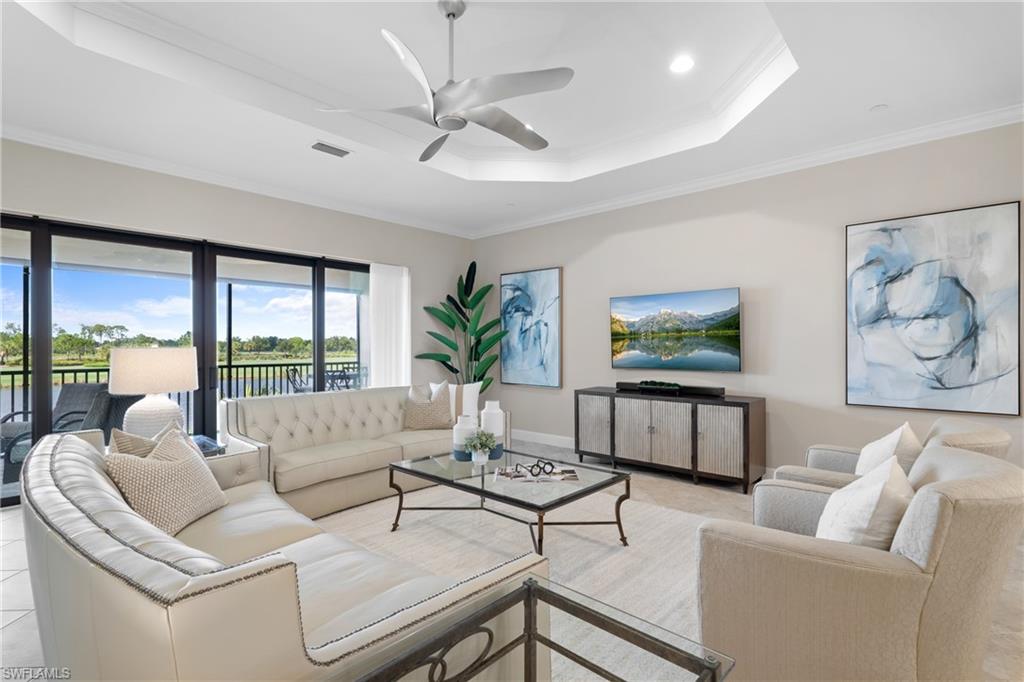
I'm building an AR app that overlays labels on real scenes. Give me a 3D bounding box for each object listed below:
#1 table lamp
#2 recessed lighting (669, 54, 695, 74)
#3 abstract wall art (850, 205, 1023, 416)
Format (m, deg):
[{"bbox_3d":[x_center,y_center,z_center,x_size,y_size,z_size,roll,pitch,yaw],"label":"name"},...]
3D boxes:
[{"bbox_3d":[-2.285,0.385,2.900,0.450,0.670,0.450,0,-1,43],"label":"table lamp"},{"bbox_3d":[1.237,-2.018,3.320,0.180,0.030,0.180,0,-1,0],"label":"recessed lighting"},{"bbox_3d":[3.300,-0.230,3.635,1.020,1.530,0.050,0,-1,43],"label":"abstract wall art"}]

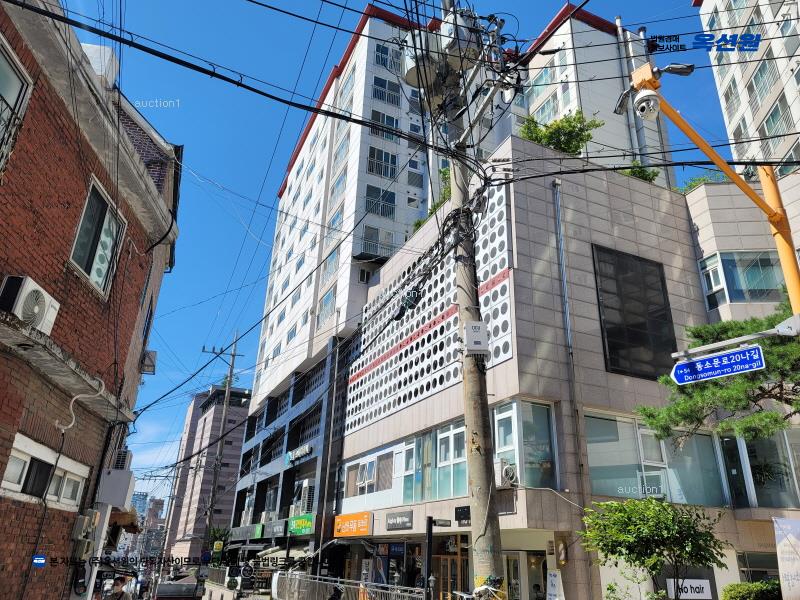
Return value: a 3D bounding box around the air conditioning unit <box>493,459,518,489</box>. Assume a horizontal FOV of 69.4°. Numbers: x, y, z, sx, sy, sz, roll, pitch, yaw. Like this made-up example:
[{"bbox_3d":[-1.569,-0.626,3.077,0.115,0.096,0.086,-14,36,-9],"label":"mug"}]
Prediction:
[{"bbox_3d":[2.496,4.426,14.642,0.330,0.660,0.850,13,-26,-22],"label":"air conditioning unit"}]

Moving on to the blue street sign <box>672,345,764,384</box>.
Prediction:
[{"bbox_3d":[2.656,0.563,4.892,0.030,0.205,0.760,20,-30,-34],"label":"blue street sign"}]

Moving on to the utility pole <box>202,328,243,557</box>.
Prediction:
[{"bbox_3d":[-9.842,7.937,29.754,2.200,13.500,0.450,10,-25,-16],"label":"utility pole"}]

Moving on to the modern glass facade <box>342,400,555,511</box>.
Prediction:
[{"bbox_3d":[0.694,5.986,20.127,0.950,2.150,13.000,13,-26,-22],"label":"modern glass facade"}]

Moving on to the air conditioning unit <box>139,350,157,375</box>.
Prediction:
[{"bbox_3d":[-5.757,1.443,13.270,0.300,0.500,0.740,11,-26,-19],"label":"air conditioning unit"}]

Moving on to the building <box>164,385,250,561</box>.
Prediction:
[{"bbox_3d":[-26.564,28.029,85.082,12.000,25.000,22.000,14,-27,-24],"label":"building"}]

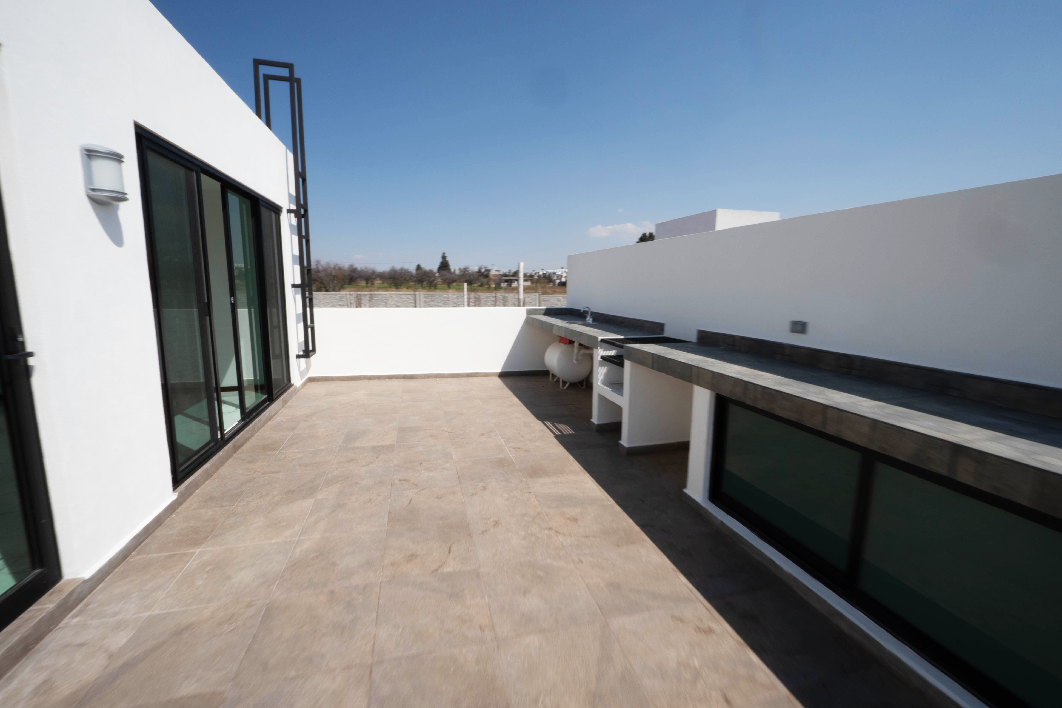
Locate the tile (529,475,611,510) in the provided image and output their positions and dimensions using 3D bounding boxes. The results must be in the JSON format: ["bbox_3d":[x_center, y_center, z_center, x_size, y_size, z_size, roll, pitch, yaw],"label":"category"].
[{"bbox_3d":[0.235,0.929,2.990,0.450,0.010,0.450,-1,9,-15],"label":"tile"}]

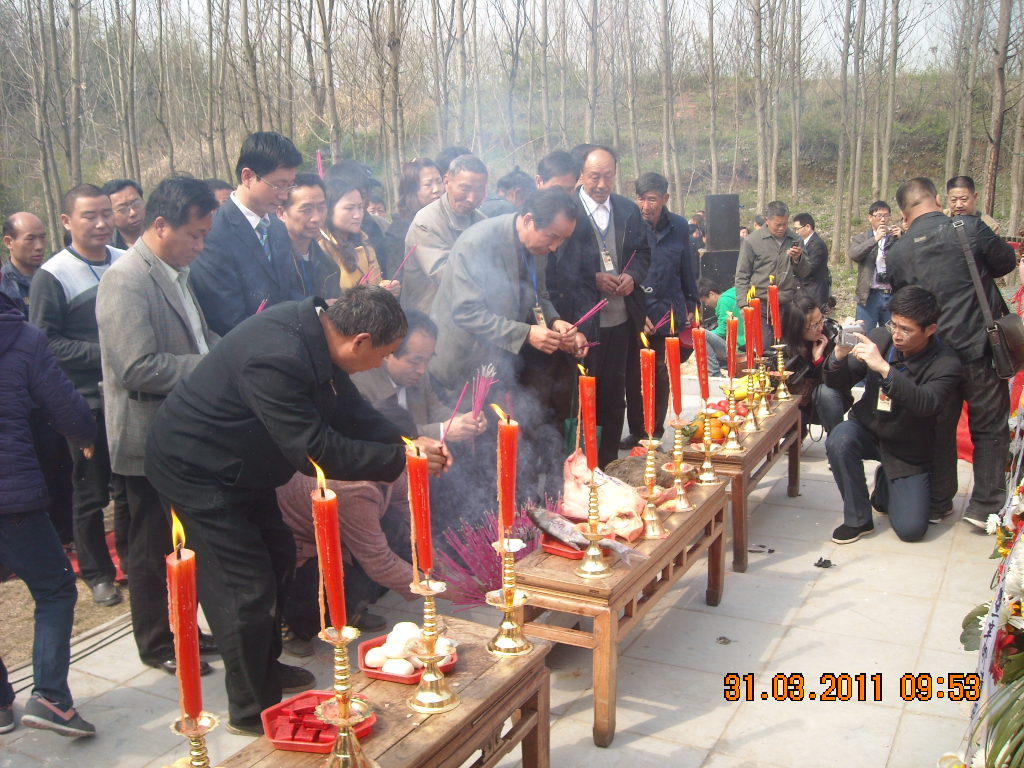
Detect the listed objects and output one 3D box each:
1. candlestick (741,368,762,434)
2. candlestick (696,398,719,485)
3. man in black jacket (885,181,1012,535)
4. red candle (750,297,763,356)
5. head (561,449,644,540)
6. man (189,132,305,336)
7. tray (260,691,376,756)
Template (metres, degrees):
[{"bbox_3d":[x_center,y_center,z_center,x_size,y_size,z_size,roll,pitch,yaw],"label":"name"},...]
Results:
[{"bbox_3d":[1.107,0.067,4.788,0.110,0.290,0.110,4,13,28],"label":"candlestick"},{"bbox_3d":[0.744,0.230,3.902,0.112,0.270,0.112,4,12,26],"label":"candlestick"},{"bbox_3d":[2.059,-0.157,4.850,0.600,1.650,0.420,-6,12,-20],"label":"man in black jacket"},{"bbox_3d":[1.190,-0.275,5.030,0.050,0.285,0.050,-1,13,29],"label":"red candle"},{"bbox_3d":[0.329,0.339,3.478,0.290,0.240,0.210,4,12,25],"label":"head"},{"bbox_3d":[-0.874,0.008,3.752,0.380,1.790,0.520,5,13,29],"label":"man"},{"bbox_3d":[-0.401,0.709,2.160,0.215,0.045,0.230,8,15,40],"label":"tray"}]

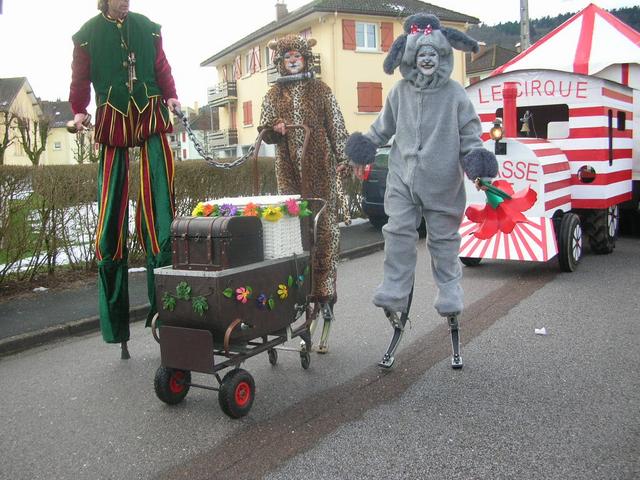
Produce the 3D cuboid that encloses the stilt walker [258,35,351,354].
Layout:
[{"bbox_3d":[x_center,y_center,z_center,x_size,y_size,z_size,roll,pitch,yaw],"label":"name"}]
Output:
[{"bbox_3d":[-0.092,-0.272,4.402,0.600,2.160,0.550,0,8,9],"label":"stilt walker"}]

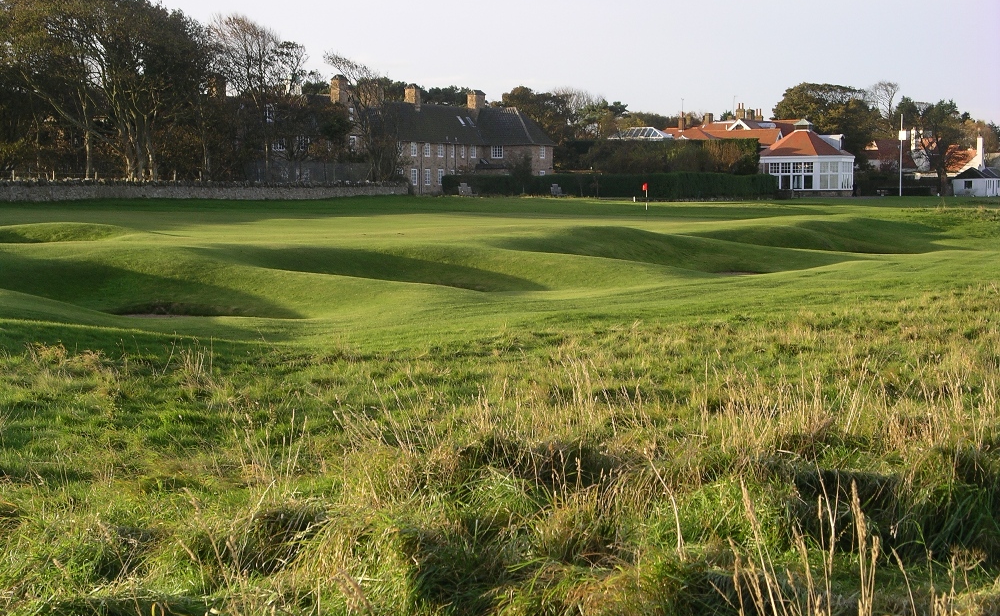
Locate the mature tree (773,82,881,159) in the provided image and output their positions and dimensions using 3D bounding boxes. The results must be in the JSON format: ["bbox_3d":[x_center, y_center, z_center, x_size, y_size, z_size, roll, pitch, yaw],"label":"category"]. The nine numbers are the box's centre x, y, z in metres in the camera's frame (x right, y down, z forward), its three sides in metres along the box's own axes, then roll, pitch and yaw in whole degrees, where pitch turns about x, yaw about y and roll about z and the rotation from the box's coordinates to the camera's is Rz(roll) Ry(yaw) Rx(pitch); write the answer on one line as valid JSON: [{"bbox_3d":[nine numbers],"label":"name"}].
[{"bbox_3d":[41.980,-21.968,311.282,13.330,14.250,12.660,0,3,0],"label":"mature tree"}]

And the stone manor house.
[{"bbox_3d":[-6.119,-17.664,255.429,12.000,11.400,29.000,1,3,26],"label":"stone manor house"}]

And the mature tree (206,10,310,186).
[{"bbox_3d":[-22.293,-18.737,223.332,8.860,16.850,8.420,0,3,0],"label":"mature tree"}]

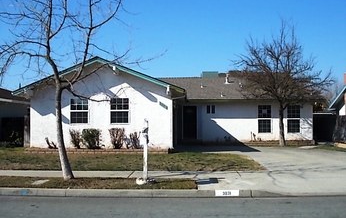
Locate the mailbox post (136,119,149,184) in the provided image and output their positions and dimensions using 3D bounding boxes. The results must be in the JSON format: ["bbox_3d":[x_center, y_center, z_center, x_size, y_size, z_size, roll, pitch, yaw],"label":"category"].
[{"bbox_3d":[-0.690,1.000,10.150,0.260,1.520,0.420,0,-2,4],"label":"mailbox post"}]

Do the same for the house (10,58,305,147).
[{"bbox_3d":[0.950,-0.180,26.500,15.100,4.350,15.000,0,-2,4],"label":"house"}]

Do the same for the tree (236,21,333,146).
[{"bbox_3d":[6.030,-1.380,23.800,5.200,6.750,5.000,0,-2,4],"label":"tree"}]

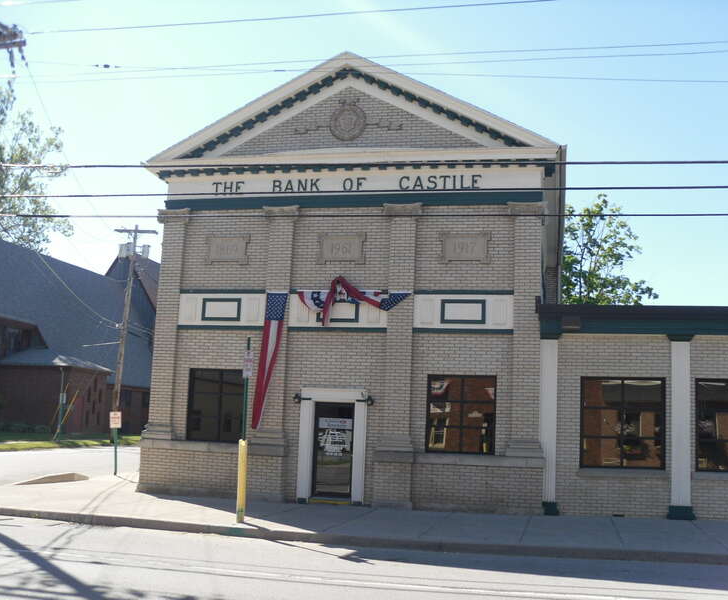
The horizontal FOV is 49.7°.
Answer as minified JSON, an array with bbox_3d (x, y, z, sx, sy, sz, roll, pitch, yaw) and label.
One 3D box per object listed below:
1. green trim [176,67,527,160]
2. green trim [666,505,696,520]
[{"bbox_3d":[-0.350,-4.167,17.322,7.877,1.980,0.500,0,-8,12],"label":"green trim"},{"bbox_3d":[6.364,4.277,15.790,0.556,0.273,0.200,0,-7,11],"label":"green trim"}]

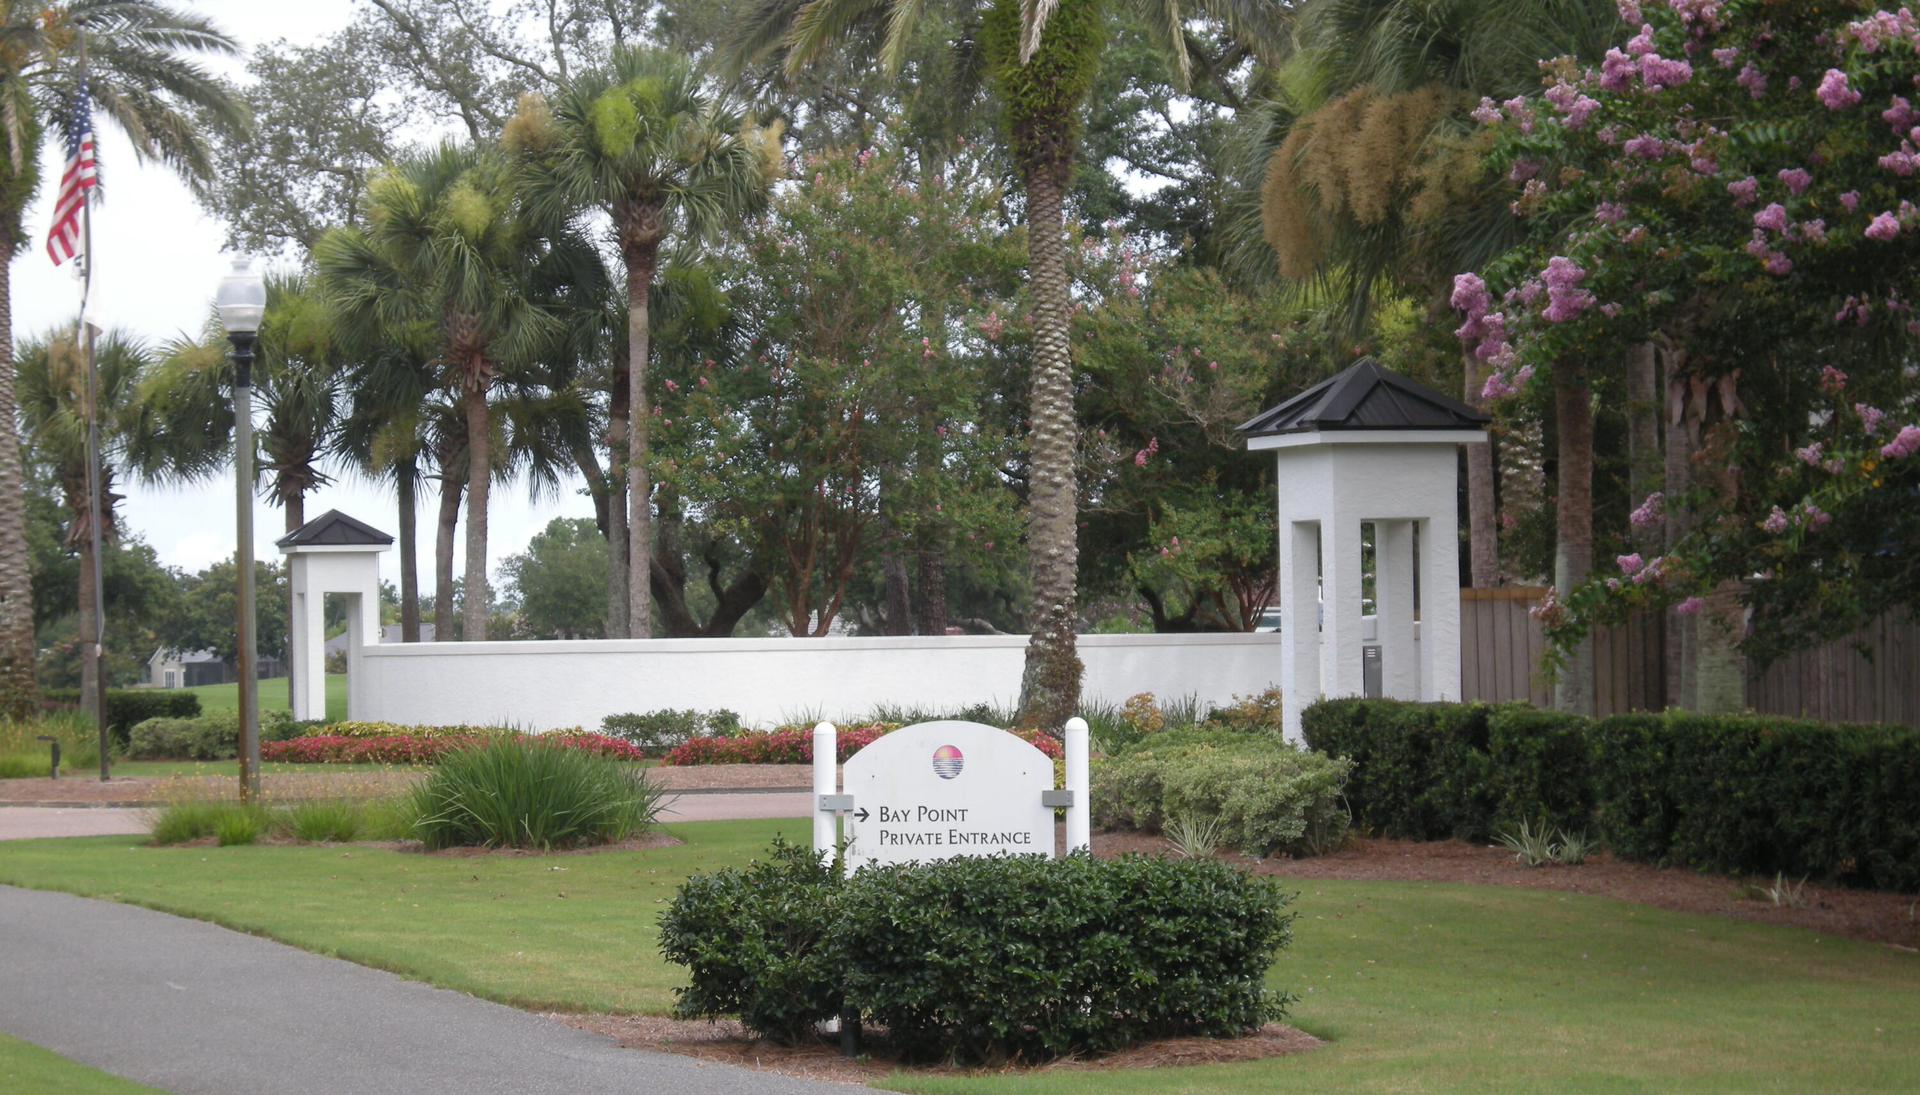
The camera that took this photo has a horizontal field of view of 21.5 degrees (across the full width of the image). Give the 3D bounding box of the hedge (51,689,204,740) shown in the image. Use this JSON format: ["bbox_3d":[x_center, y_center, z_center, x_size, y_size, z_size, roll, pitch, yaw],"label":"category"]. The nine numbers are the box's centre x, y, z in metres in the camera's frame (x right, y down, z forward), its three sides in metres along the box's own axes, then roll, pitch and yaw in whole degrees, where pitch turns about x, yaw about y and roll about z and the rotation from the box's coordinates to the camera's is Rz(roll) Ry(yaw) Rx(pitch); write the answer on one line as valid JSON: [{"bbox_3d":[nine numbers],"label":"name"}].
[{"bbox_3d":[-12.216,2.474,74.000,2.300,0.780,1.300,-1,-1,0],"label":"hedge"}]

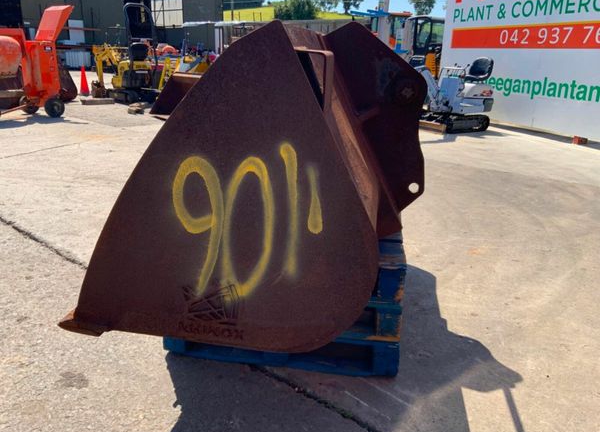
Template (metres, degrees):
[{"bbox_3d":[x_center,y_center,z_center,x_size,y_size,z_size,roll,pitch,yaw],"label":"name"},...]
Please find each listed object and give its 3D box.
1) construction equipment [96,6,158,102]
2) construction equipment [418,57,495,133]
[{"bbox_3d":[-4.297,-3.936,12.232,0.930,2.220,2.080,-14,24,-40],"label":"construction equipment"},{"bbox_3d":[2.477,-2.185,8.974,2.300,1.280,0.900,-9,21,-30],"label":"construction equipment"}]

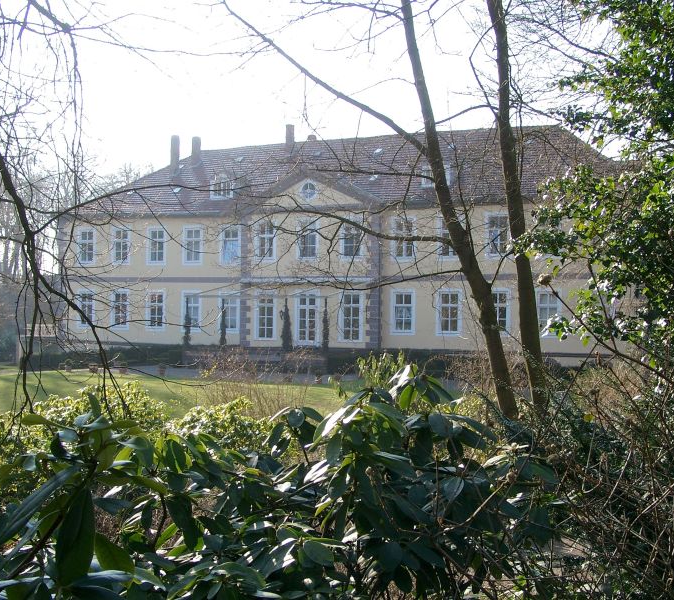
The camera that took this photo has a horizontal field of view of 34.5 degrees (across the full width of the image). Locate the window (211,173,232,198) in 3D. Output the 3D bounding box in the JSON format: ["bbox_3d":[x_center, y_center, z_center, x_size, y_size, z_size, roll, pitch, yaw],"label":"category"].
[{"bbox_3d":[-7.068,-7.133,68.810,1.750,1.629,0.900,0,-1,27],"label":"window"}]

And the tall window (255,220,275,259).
[{"bbox_3d":[-4.299,-3.571,65.555,1.492,2.506,0.250,0,-1,27],"label":"tall window"}]

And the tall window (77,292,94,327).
[{"bbox_3d":[-16.705,0.627,72.449,1.407,2.519,0.250,0,-1,27],"label":"tall window"}]

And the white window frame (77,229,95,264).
[{"bbox_3d":[-16.715,-3.592,72.552,1.443,2.493,0.250,0,-1,27],"label":"white window frame"}]

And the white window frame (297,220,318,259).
[{"bbox_3d":[-1.695,-3.578,64.229,1.513,2.532,0.250,0,-1,27],"label":"white window frame"}]

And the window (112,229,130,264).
[{"bbox_3d":[-14.175,-3.594,71.259,1.507,2.579,0.250,0,-1,27],"label":"window"}]

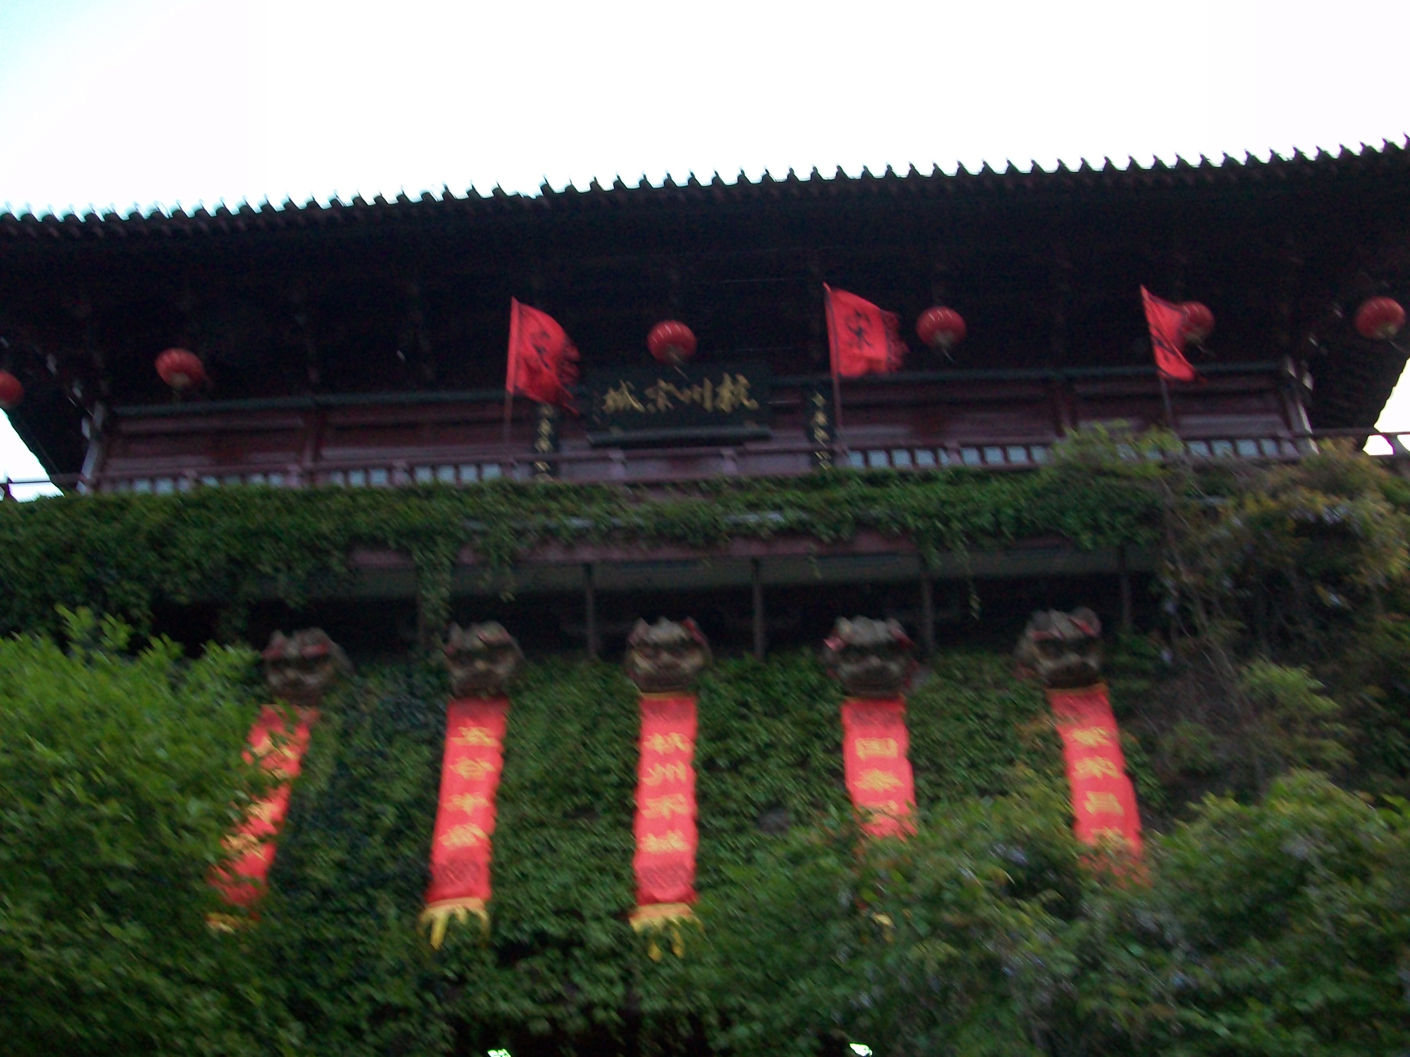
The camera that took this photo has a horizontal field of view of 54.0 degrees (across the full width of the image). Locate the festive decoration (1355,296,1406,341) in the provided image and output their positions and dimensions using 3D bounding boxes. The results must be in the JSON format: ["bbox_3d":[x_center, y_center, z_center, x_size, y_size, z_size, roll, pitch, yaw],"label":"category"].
[{"bbox_3d":[11.080,-3.452,22.723,0.830,0.680,0.830,-2,-26,2],"label":"festive decoration"}]

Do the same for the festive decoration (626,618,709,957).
[{"bbox_3d":[-0.504,3.285,18.396,1.180,4.634,1.000,-2,-26,2],"label":"festive decoration"}]

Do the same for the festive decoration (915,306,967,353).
[{"bbox_3d":[3.917,-3.313,23.011,0.830,0.680,0.830,-2,-26,2],"label":"festive decoration"}]

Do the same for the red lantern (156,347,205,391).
[{"bbox_3d":[-8.835,-2.682,23.334,0.830,0.680,0.830,-2,-26,2],"label":"red lantern"}]

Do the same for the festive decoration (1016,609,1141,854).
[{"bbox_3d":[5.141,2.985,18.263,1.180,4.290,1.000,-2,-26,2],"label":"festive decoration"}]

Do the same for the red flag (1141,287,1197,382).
[{"bbox_3d":[7.465,-3.121,22.292,0.978,1.741,0.600,-2,-26,2],"label":"red flag"}]

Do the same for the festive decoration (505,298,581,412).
[{"bbox_3d":[-2.660,-2.867,22.671,1.234,2.110,0.500,-2,-26,2],"label":"festive decoration"}]

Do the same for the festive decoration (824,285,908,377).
[{"bbox_3d":[2.623,-3.225,22.585,1.339,1.754,0.400,-2,-26,2],"label":"festive decoration"}]

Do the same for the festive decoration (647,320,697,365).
[{"bbox_3d":[-0.552,-3.110,23.133,0.830,0.680,0.830,-2,-26,2],"label":"festive decoration"}]

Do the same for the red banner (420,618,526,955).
[{"bbox_3d":[-3.123,3.297,18.521,1.180,4.479,1.000,-2,-26,2],"label":"red banner"}]

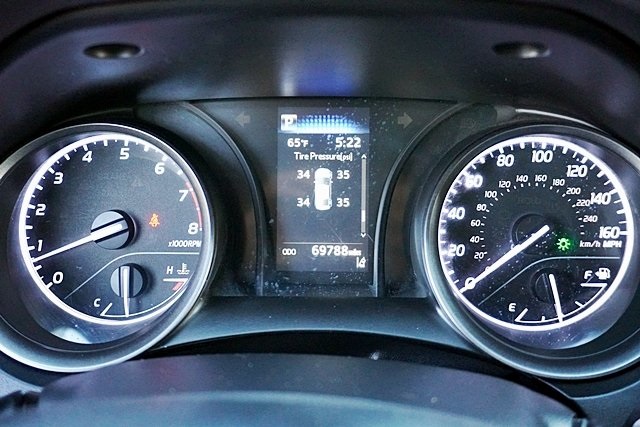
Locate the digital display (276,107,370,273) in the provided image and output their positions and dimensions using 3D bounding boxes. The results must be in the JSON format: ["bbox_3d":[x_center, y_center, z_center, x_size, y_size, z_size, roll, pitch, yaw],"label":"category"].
[{"bbox_3d":[0.002,-0.014,0.370,0.053,0.096,0.010,1,0,0],"label":"digital display"}]

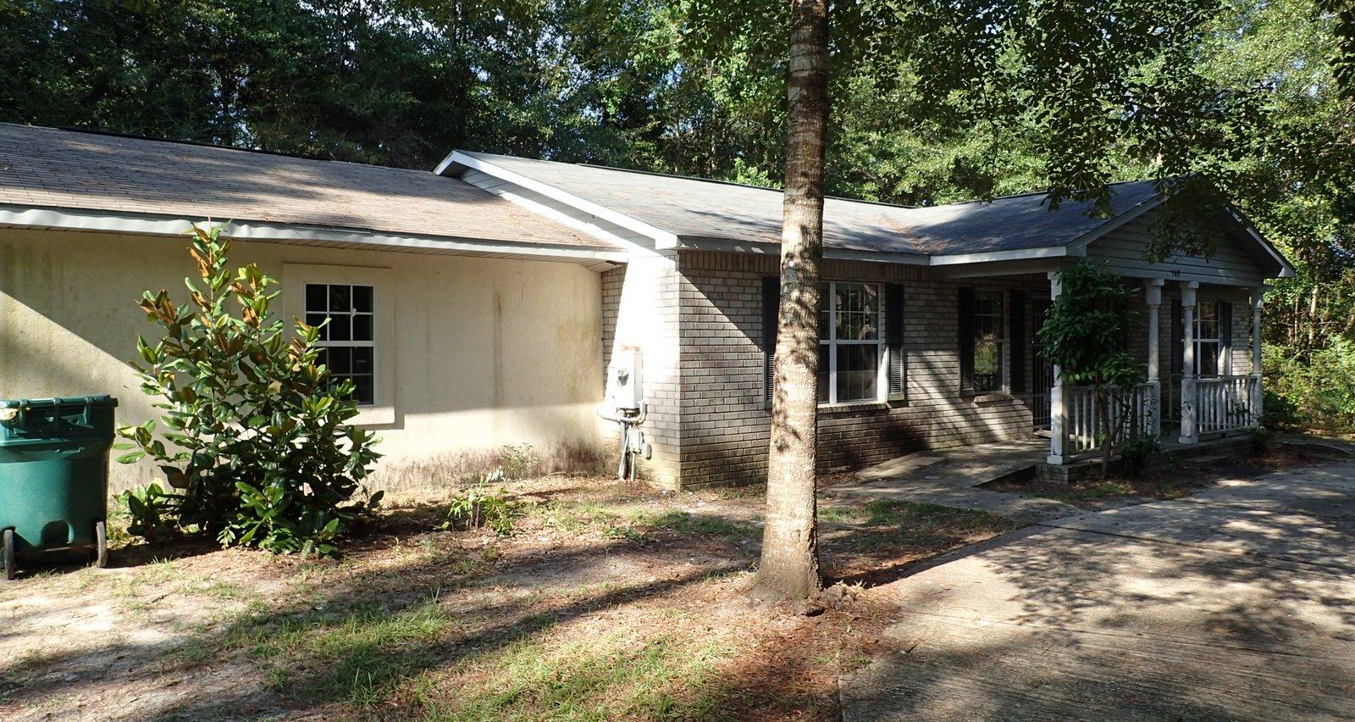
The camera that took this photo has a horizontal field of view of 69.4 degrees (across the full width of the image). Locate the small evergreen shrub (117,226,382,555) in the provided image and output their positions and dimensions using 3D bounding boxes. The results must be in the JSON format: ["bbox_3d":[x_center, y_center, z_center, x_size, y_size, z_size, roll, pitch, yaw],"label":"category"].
[{"bbox_3d":[-3.305,0.210,7.559,1.840,2.360,1.650,-1,1,-24],"label":"small evergreen shrub"}]

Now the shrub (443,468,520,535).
[{"bbox_3d":[-1.615,1.125,7.996,0.580,0.500,0.500,0,1,-11],"label":"shrub"}]

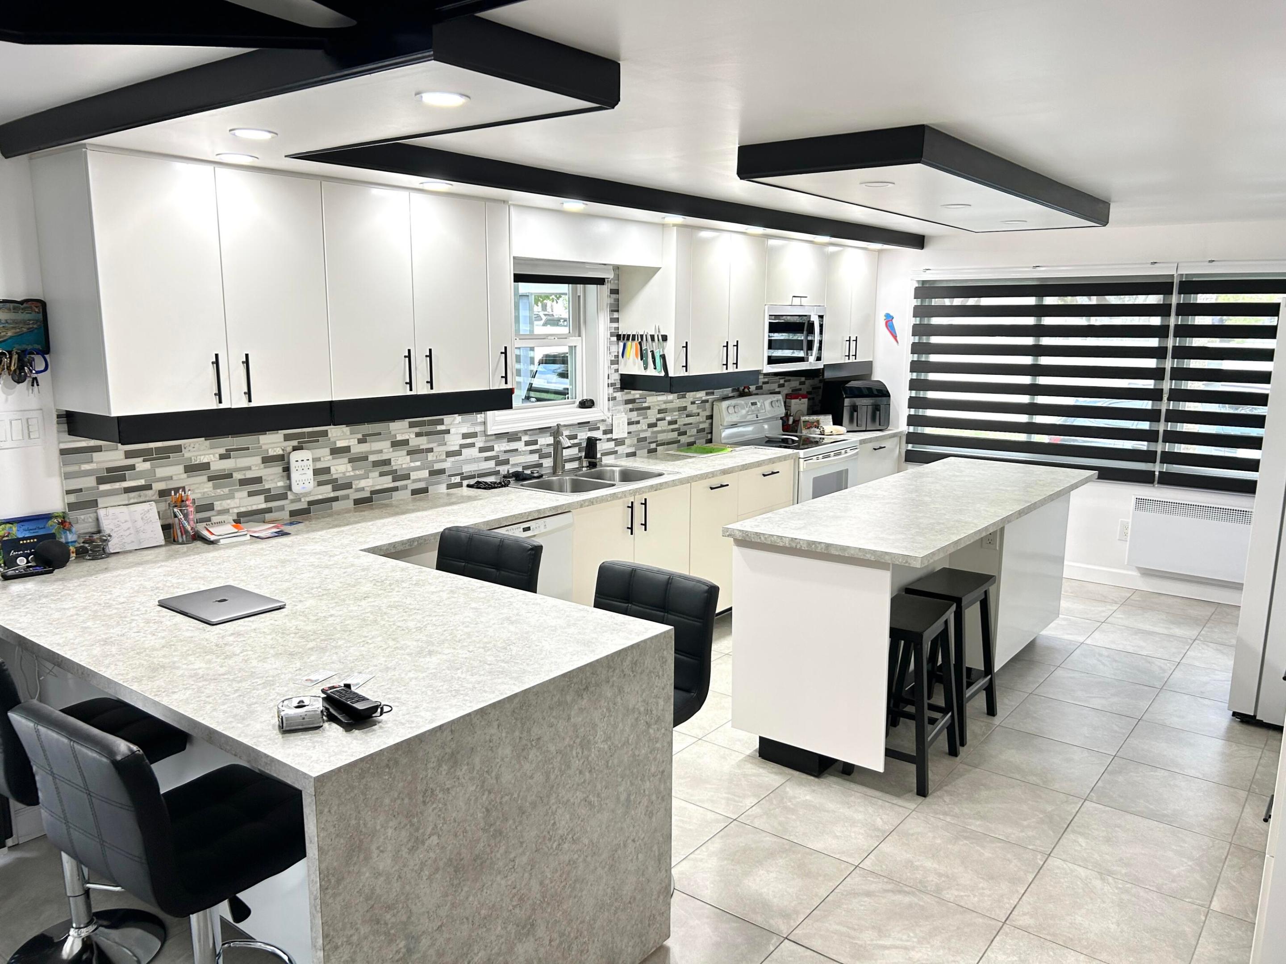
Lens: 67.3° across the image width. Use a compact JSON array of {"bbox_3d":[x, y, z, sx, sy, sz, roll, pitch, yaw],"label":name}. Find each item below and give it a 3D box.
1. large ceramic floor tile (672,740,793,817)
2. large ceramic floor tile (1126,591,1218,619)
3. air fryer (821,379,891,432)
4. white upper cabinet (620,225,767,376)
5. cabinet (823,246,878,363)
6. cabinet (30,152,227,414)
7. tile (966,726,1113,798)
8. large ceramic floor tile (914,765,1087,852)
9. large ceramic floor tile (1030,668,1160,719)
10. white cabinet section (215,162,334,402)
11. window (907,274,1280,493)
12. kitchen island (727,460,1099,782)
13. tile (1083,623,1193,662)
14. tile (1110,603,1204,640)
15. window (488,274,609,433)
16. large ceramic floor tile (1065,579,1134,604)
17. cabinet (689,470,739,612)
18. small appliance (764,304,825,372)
[{"bbox_3d":[0.282,1.125,3.671,0.455,0.012,0.455,8,12,37],"label":"large ceramic floor tile"},{"bbox_3d":[3.213,0.747,5.882,0.452,0.010,0.402,8,12,37],"label":"large ceramic floor tile"},{"bbox_3d":[1.536,-0.550,6.999,0.390,0.335,0.299,-4,11,-25],"label":"air fryer"},{"bbox_3d":[0.307,-1.036,5.614,0.381,0.782,0.915,8,12,37],"label":"white upper cabinet"},{"bbox_3d":[1.302,-1.242,6.824,0.371,0.781,0.770,8,12,37],"label":"cabinet"},{"bbox_3d":[-1.637,-0.624,3.118,0.371,0.781,0.385,8,12,37],"label":"cabinet"},{"bbox_3d":[1.554,1.097,3.789,0.452,0.010,0.450,8,12,37],"label":"tile"},{"bbox_3d":[1.275,1.156,3.437,0.452,0.010,0.450,8,12,37],"label":"large ceramic floor tile"},{"bbox_3d":[2.127,0.988,4.525,0.459,0.012,0.455,8,12,37],"label":"large ceramic floor tile"},{"bbox_3d":[-1.393,-0.670,3.403,0.377,0.766,0.389,8,12,37],"label":"white cabinet section"},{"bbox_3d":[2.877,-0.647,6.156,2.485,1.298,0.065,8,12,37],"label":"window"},{"bbox_3d":[1.351,0.517,4.483,0.780,0.923,2.370,8,12,37],"label":"kitchen island"},{"bbox_3d":[2.670,0.861,5.197,0.452,0.010,0.450,8,12,37],"label":"tile"},{"bbox_3d":[2.970,0.808,5.588,0.455,0.012,0.455,8,12,37],"label":"tile"},{"bbox_3d":[-0.513,-0.705,5.036,0.125,0.840,0.935,8,12,37],"label":"window"},{"bbox_3d":[2.875,0.702,6.200,0.459,0.012,0.414,8,12,37],"label":"large ceramic floor tile"},{"bbox_3d":[0.151,0.336,5.469,0.611,0.792,0.461,8,12,37],"label":"cabinet"},{"bbox_3d":[0.832,-0.941,6.305,0.440,0.405,0.770,8,12,37],"label":"small appliance"}]

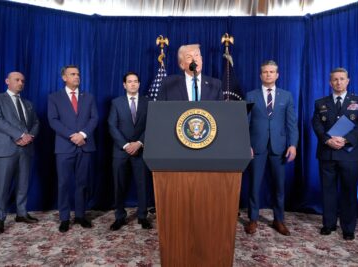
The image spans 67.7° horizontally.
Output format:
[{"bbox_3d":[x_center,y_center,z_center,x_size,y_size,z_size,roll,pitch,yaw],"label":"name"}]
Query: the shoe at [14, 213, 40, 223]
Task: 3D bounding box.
[{"bbox_3d":[-1.836,1.015,3.221,0.300,0.110,0.110,-1,-3,15],"label":"shoe"}]

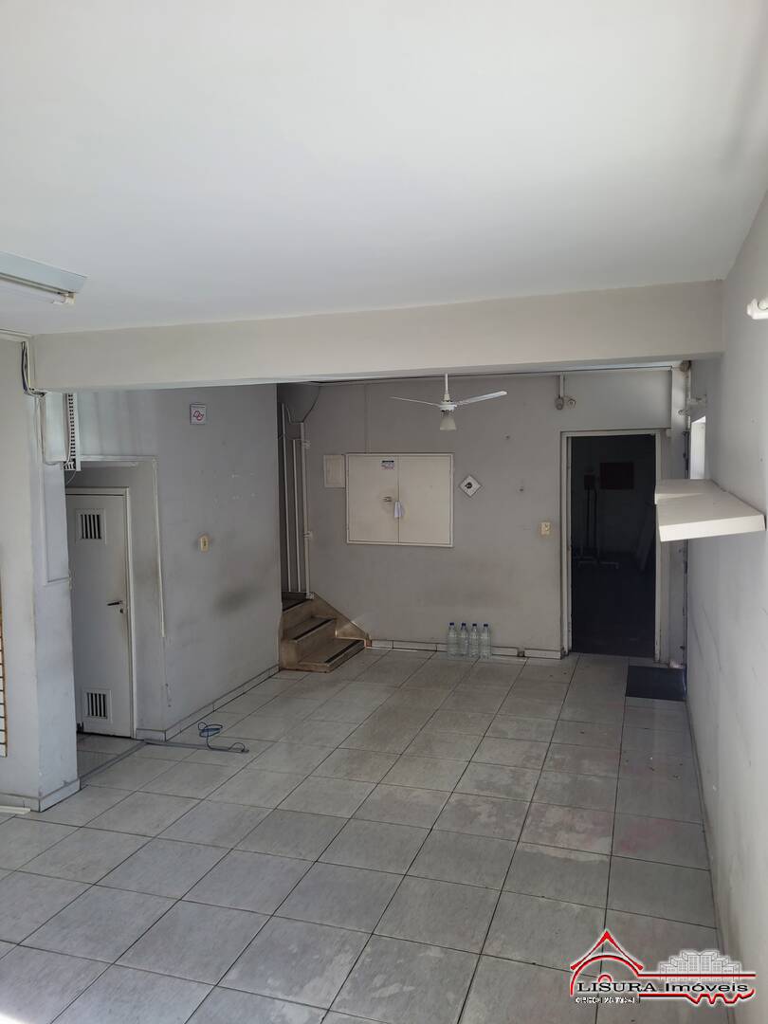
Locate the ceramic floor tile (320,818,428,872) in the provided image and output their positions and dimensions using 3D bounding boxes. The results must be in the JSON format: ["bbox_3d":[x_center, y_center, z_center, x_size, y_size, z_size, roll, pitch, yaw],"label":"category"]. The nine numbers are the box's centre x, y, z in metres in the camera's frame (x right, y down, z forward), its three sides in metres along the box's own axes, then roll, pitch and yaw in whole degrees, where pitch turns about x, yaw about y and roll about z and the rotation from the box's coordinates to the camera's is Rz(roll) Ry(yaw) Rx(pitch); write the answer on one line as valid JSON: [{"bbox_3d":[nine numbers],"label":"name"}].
[{"bbox_3d":[-0.043,1.661,3.818,0.445,0.010,0.445,0,4,19],"label":"ceramic floor tile"}]

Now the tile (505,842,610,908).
[{"bbox_3d":[0.811,1.669,3.554,0.450,0.010,0.450,0,4,19],"label":"tile"}]

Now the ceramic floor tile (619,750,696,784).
[{"bbox_3d":[1.661,1.547,4.660,0.435,0.010,0.447,0,4,19],"label":"ceramic floor tile"}]

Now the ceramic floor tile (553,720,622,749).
[{"bbox_3d":[1.392,1.514,5.227,0.447,0.010,0.447,0,4,19],"label":"ceramic floor tile"}]

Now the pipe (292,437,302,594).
[{"bbox_3d":[-0.881,0.049,7.812,0.020,1.547,0.020,0,4,19],"label":"pipe"}]

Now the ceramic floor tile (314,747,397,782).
[{"bbox_3d":[-0.177,1.593,4.813,0.445,0.010,0.445,0,4,19],"label":"ceramic floor tile"}]

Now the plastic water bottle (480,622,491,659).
[{"bbox_3d":[0.980,1.232,7.316,0.094,0.335,0.094,0,4,19],"label":"plastic water bottle"}]

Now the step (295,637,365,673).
[{"bbox_3d":[-0.496,1.372,7.380,0.320,0.079,0.945,0,4,19],"label":"step"}]

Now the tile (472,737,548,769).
[{"bbox_3d":[0.833,1.575,5.023,0.451,0.010,0.451,0,4,19],"label":"tile"}]

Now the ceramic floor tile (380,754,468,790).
[{"bbox_3d":[0.250,1.592,4.671,0.447,0.010,0.447,0,4,19],"label":"ceramic floor tile"}]

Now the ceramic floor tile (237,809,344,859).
[{"bbox_3d":[-0.469,1.675,3.997,0.450,0.010,0.450,0,4,19],"label":"ceramic floor tile"}]

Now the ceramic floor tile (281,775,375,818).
[{"bbox_3d":[-0.323,1.629,4.389,0.445,0.010,0.445,0,4,19],"label":"ceramic floor tile"}]

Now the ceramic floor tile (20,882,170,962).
[{"bbox_3d":[-1.185,1.738,3.263,0.445,0.010,0.445,0,4,19],"label":"ceramic floor tile"}]

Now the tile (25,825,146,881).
[{"bbox_3d":[-1.465,1.705,3.833,0.445,0.010,0.445,0,4,19],"label":"tile"}]

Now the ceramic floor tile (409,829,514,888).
[{"bbox_3d":[0.389,1.677,3.718,0.451,0.010,0.451,0,4,19],"label":"ceramic floor tile"}]

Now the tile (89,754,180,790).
[{"bbox_3d":[-1.571,1.630,4.814,0.416,0.010,0.451,0,4,19],"label":"tile"}]

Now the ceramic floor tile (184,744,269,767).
[{"bbox_3d":[-1.038,1.620,5.175,0.451,0.010,0.451,0,4,19],"label":"ceramic floor tile"}]

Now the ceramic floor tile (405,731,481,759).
[{"bbox_3d":[0.396,1.552,5.087,0.447,0.010,0.451,0,4,19],"label":"ceramic floor tile"}]

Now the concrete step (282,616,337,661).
[{"bbox_3d":[-0.770,1.220,7.437,0.282,0.203,0.912,0,4,19],"label":"concrete step"}]

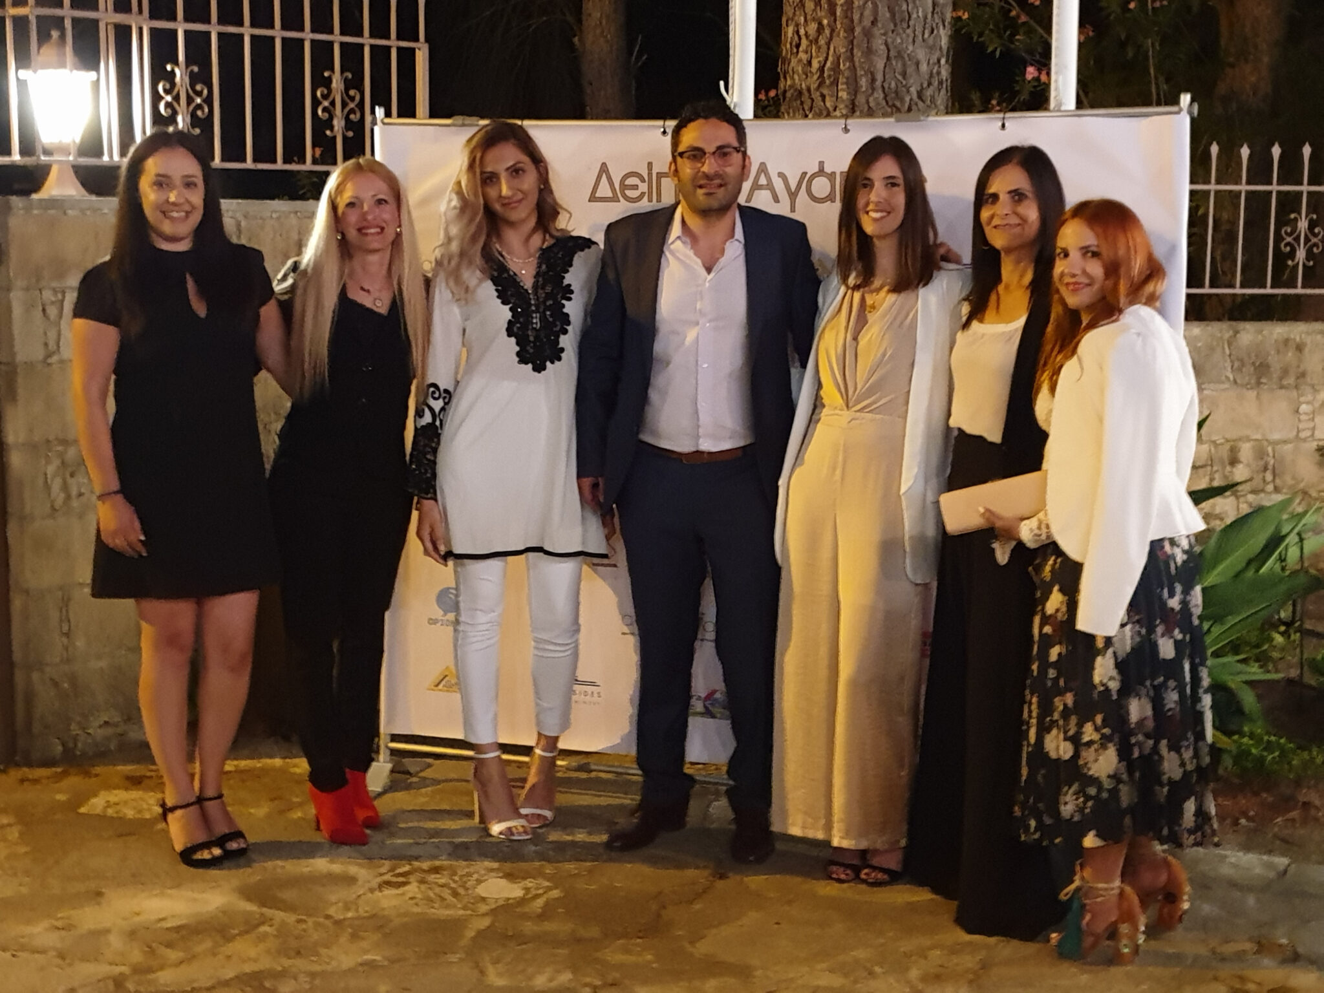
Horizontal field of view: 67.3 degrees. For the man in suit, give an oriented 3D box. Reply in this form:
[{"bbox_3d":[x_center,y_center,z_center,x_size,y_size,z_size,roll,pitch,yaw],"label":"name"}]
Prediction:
[{"bbox_3d":[0.083,-0.020,2.378,0.580,1.780,0.350,0,7,0],"label":"man in suit"}]

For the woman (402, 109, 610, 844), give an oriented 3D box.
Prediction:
[{"bbox_3d":[-0.387,-0.026,2.490,0.500,1.760,0.340,-2,8,-16],"label":"woman"}]

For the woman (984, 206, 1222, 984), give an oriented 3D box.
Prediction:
[{"bbox_3d":[0.969,0.190,2.174,0.470,1.630,0.420,0,8,-3],"label":"woman"}]

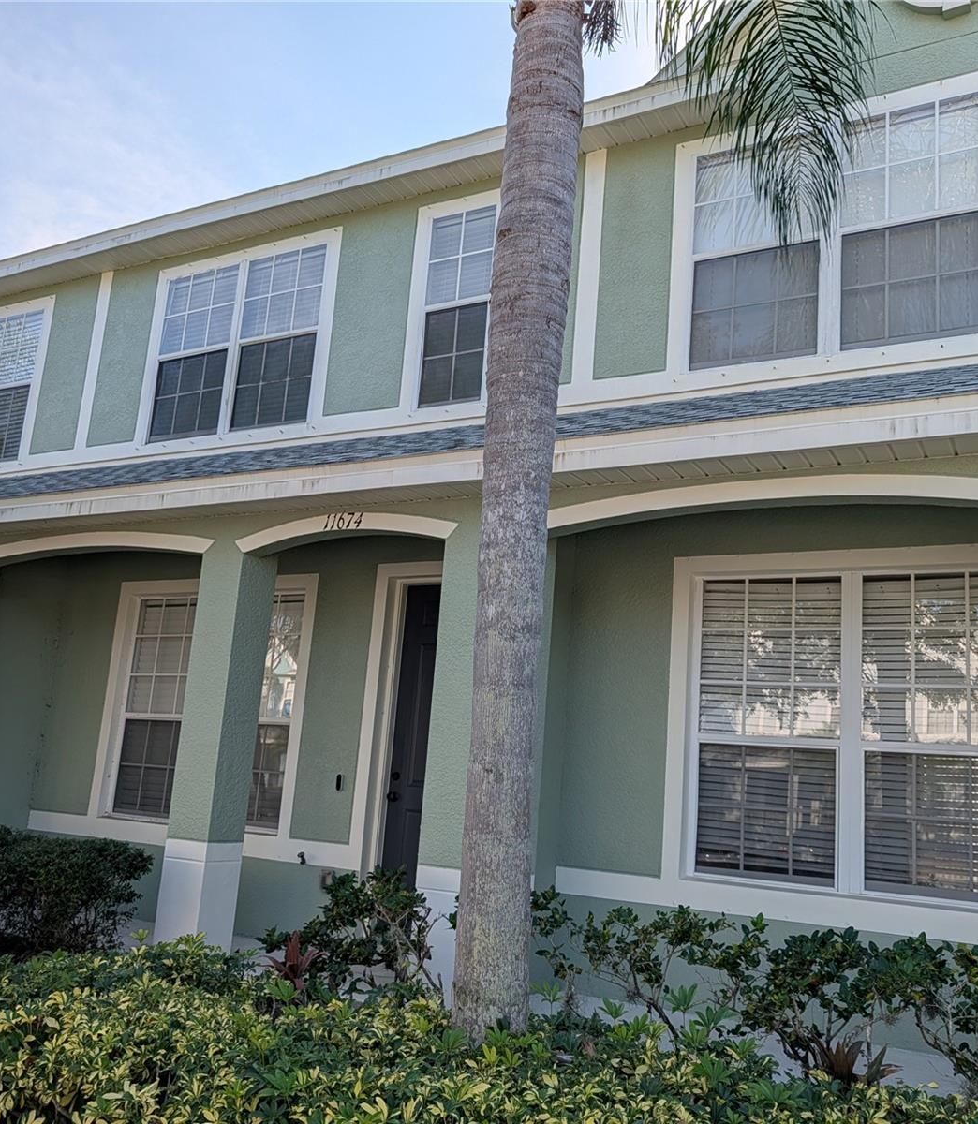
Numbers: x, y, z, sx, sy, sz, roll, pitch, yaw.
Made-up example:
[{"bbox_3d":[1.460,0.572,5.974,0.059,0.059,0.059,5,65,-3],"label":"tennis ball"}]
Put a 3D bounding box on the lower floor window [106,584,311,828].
[{"bbox_3d":[-2.241,1.142,8.168,1.840,1.799,0.110,-3,-15,29],"label":"lower floor window"}]

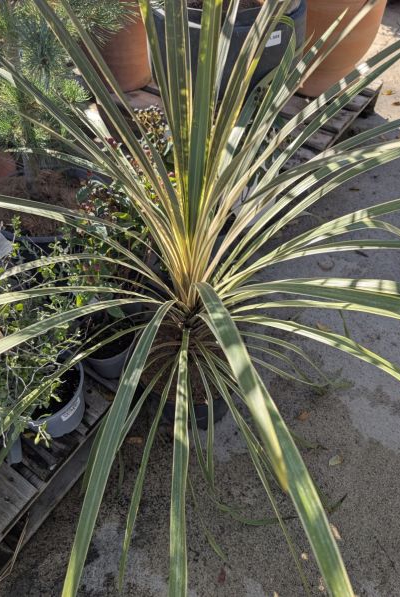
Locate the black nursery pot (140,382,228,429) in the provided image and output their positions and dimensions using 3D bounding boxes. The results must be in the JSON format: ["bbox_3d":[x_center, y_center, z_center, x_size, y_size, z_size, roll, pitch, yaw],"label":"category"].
[{"bbox_3d":[-0.025,0.240,1.295,0.312,0.250,0.312,0,50,0],"label":"black nursery pot"}]

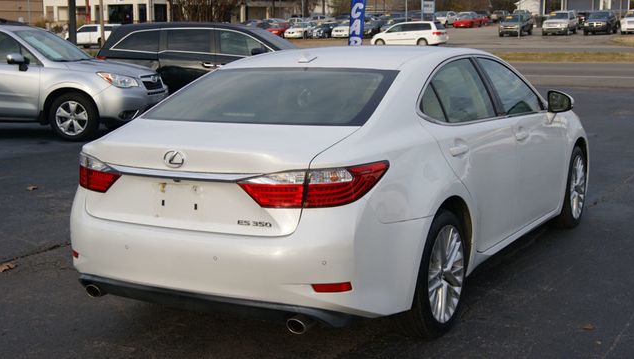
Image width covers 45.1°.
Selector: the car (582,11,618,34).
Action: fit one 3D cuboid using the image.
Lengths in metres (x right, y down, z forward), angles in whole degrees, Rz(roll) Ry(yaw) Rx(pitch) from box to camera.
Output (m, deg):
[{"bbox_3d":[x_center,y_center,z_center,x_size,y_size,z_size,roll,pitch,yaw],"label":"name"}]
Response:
[{"bbox_3d":[23.112,-12.706,62.000,1.880,1.860,4.950,6,12,32],"label":"car"}]

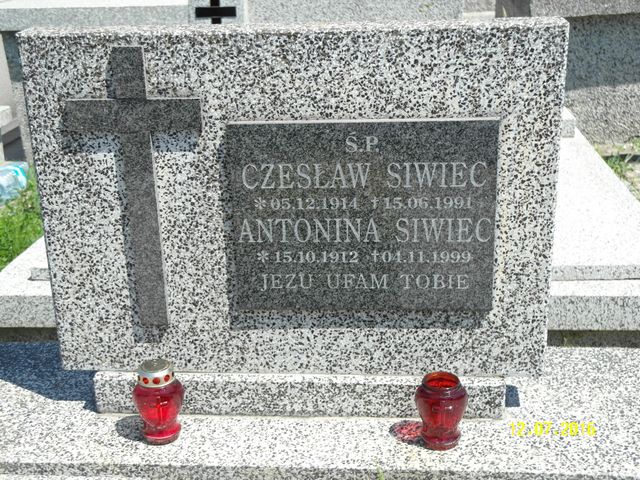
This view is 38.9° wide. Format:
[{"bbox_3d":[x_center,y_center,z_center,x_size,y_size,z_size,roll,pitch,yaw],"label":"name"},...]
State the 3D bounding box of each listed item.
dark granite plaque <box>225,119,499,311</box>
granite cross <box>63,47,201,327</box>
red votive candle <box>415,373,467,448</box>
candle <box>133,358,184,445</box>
[{"bbox_3d":[0.067,-0.034,1.389,0.400,0.299,0.020,0,20,5],"label":"dark granite plaque"},{"bbox_3d":[-0.273,-0.073,1.403,0.205,0.446,0.020,0,20,5],"label":"granite cross"},{"bbox_3d":[0.185,0.262,1.385,0.080,0.104,0.080,0,20,5],"label":"red votive candle"},{"bbox_3d":[-0.253,0.255,1.431,0.080,0.125,0.080,0,20,5],"label":"candle"}]

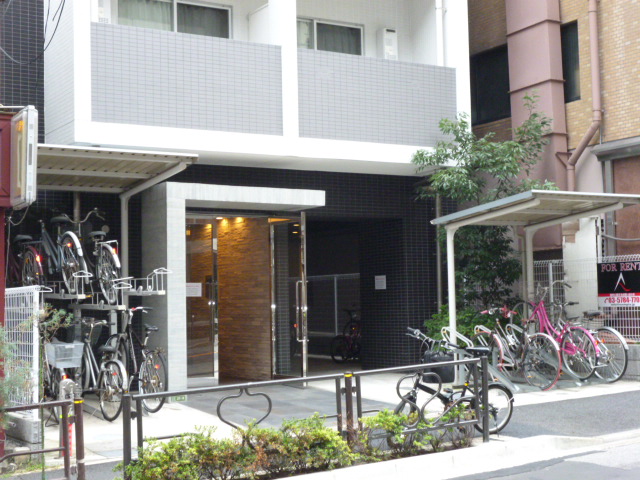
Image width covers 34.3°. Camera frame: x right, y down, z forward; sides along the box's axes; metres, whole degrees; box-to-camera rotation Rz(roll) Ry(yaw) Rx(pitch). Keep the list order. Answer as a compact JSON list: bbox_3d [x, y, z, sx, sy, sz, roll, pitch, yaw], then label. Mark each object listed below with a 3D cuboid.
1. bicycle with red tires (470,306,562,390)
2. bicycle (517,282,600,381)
[{"bbox_3d":[2.343,1.283,12.578,0.560,1.000,1.780,1,-4,-30],"label":"bicycle with red tires"},{"bbox_3d":[3.001,1.126,13.364,0.560,1.050,1.745,1,11,-31],"label":"bicycle"}]

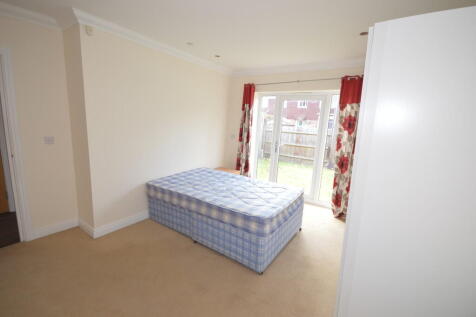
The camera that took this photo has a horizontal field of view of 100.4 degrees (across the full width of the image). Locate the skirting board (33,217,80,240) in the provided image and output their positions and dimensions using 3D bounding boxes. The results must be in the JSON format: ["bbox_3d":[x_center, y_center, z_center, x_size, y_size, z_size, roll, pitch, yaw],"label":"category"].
[{"bbox_3d":[-2.276,0.888,2.492,0.020,0.125,0.450,9,12,37],"label":"skirting board"}]

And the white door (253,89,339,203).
[{"bbox_3d":[1.087,-0.211,3.949,1.720,2.095,0.080,8,11,30],"label":"white door"}]

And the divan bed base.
[{"bbox_3d":[-0.214,0.772,2.852,1.866,0.405,1.130,9,11,34],"label":"divan bed base"}]

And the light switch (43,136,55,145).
[{"bbox_3d":[-2.219,-0.212,2.338,0.012,0.090,0.090,9,12,37],"label":"light switch"}]

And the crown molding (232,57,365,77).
[{"bbox_3d":[1.000,-1.555,3.386,2.574,0.105,0.095,7,10,27],"label":"crown molding"}]

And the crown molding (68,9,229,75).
[{"bbox_3d":[-0.867,-1.564,2.980,0.095,0.105,2.531,9,12,37],"label":"crown molding"}]

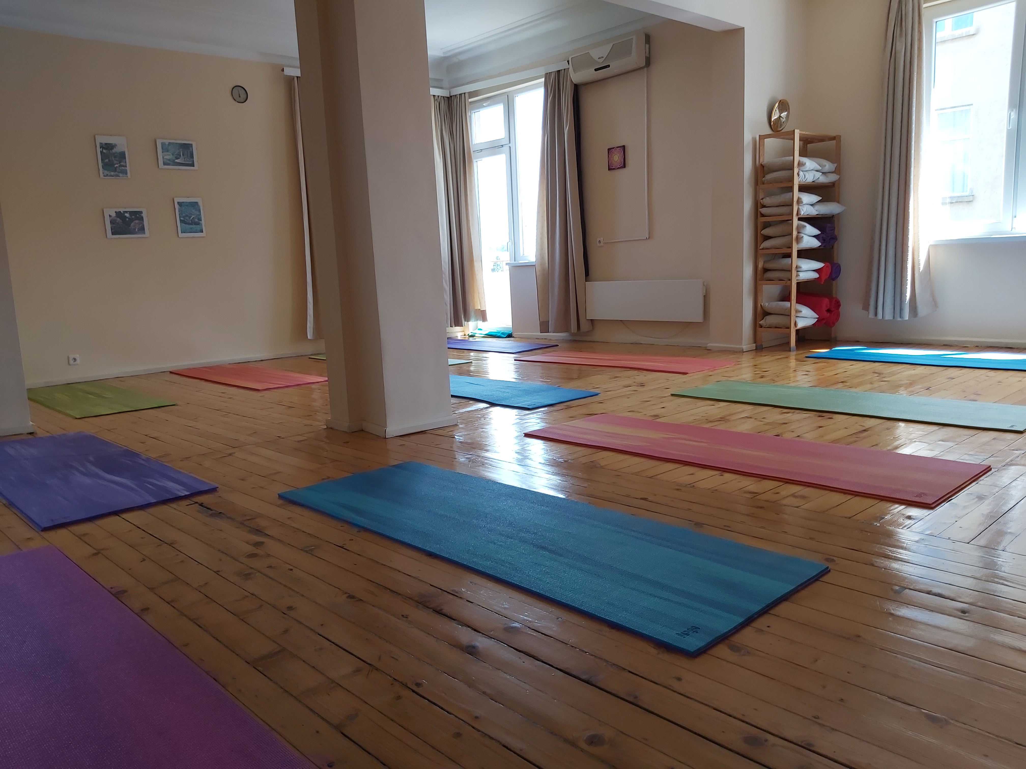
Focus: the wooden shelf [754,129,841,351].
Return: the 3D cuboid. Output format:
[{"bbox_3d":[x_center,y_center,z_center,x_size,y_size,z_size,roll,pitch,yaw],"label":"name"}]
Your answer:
[{"bbox_3d":[2.486,-1.234,6.694,0.791,1.782,0.316,-10,11,-40],"label":"wooden shelf"}]

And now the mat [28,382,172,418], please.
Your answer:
[{"bbox_3d":[-3.124,0.103,5.704,0.607,0.012,1.830,-10,11,-41],"label":"mat"}]

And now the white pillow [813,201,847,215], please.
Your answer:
[{"bbox_3d":[2.635,-1.527,6.714,0.370,0.120,0.370,-10,11,-40],"label":"white pillow"}]

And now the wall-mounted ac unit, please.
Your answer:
[{"bbox_3d":[0.925,-3.110,7.436,0.190,0.275,0.865,-10,11,-39],"label":"wall-mounted ac unit"}]

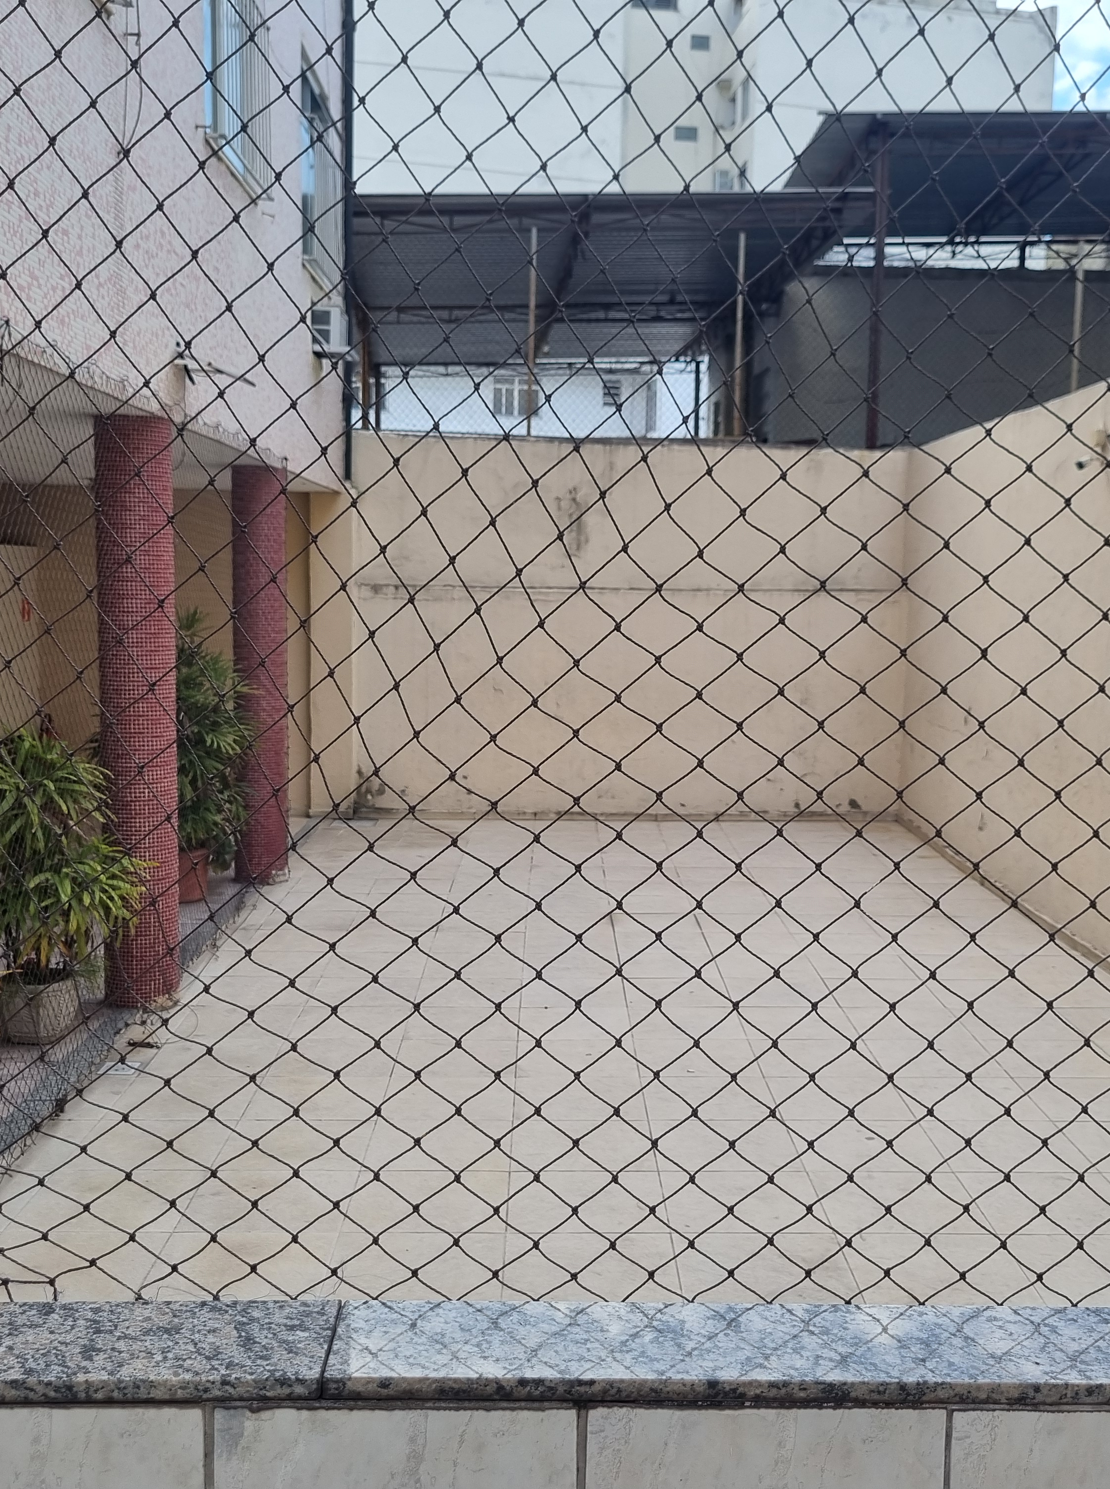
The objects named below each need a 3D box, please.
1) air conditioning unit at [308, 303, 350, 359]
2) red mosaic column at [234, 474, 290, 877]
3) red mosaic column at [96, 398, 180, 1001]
[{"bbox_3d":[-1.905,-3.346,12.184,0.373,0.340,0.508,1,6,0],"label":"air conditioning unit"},{"bbox_3d":[-2.142,-0.500,10.866,0.384,2.987,0.384,1,6,0],"label":"red mosaic column"},{"bbox_3d":[-2.149,-0.160,7.699,0.384,2.987,0.384,1,6,0],"label":"red mosaic column"}]

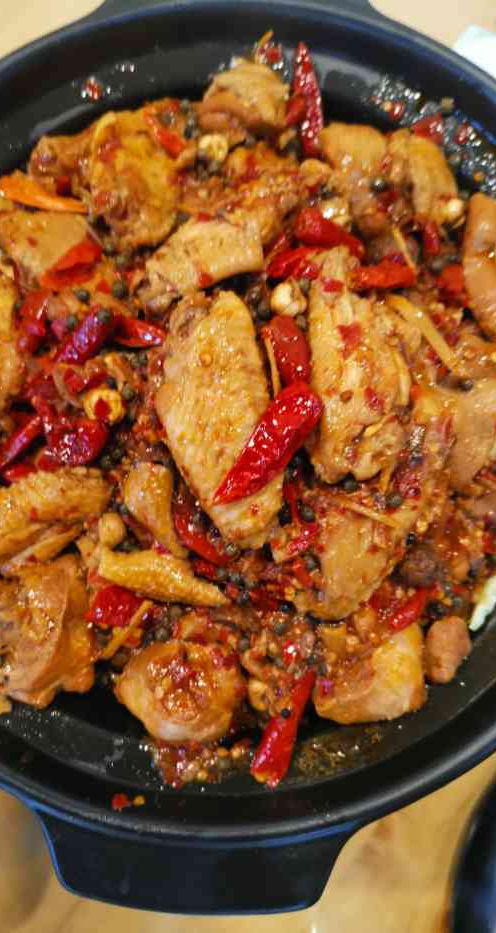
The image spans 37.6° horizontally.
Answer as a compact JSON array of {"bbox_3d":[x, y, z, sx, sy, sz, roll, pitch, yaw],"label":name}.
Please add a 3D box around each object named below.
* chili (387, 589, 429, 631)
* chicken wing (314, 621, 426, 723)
[{"bbox_3d":[0.059,0.053,0.268,0.007,0.010,0.020,44,86,10],"label":"chili"},{"bbox_3d":[0.046,0.077,0.274,0.041,0.028,0.034,-15,79,1],"label":"chicken wing"}]

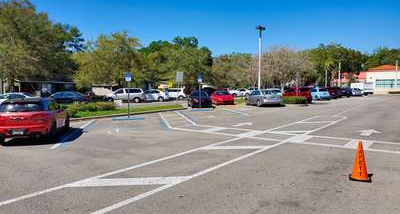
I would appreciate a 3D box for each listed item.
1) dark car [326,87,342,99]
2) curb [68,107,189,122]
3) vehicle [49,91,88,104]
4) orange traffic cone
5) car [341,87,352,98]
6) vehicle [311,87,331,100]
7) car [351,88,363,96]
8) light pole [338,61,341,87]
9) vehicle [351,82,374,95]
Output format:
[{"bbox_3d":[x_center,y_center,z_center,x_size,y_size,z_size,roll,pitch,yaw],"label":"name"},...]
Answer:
[{"bbox_3d":[20.900,-2.081,48.962,1.870,1.700,4.600,-1,3,-10],"label":"dark car"},{"bbox_3d":[-3.900,0.363,20.160,0.200,0.150,10.900,2,4,30],"label":"curb"},{"bbox_3d":[-15.200,-1.197,34.992,4.750,1.450,1.830,0,4,-7],"label":"vehicle"},{"bbox_3d":[2.940,0.976,5.490,0.370,0.720,0.370,1,4,18],"label":"orange traffic cone"},{"bbox_3d":[26.900,-2.647,57.446,1.880,1.600,4.700,0,4,-8],"label":"car"},{"bbox_3d":[15.800,-1.663,40.975,1.820,1.650,4.300,0,4,-8],"label":"vehicle"},{"bbox_3d":[33.000,-3.136,65.431,1.850,1.600,4.600,0,4,-8],"label":"car"},{"bbox_3d":[31.500,-6.331,67.746,0.450,8.000,0.450,0,3,0],"label":"light pole"},{"bbox_3d":[39.500,-4.234,73.879,2.400,3.100,6.000,-1,3,-10],"label":"vehicle"}]

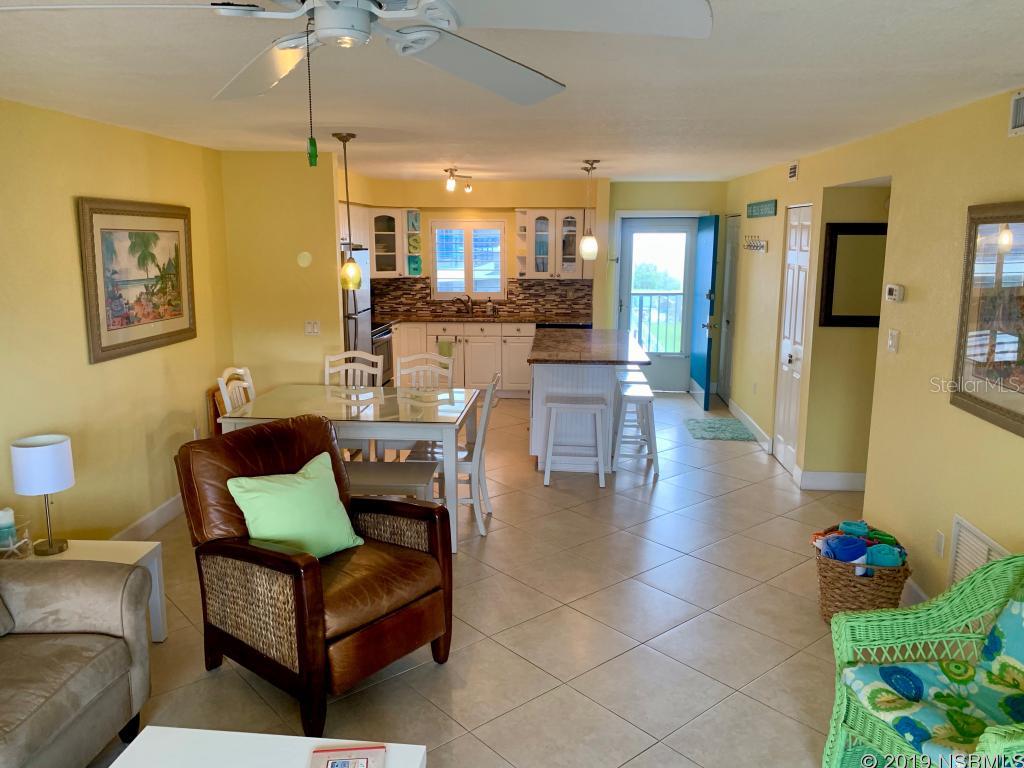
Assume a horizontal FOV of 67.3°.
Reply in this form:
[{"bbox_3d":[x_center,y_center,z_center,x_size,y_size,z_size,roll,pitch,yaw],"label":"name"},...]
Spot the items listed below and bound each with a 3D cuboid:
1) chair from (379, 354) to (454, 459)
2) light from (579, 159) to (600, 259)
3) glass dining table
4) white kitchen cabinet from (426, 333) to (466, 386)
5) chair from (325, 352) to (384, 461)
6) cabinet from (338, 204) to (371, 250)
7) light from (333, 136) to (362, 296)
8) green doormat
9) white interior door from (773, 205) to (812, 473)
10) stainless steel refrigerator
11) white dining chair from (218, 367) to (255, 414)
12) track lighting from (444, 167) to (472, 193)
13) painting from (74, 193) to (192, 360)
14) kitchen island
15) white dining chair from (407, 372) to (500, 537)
[{"bbox_3d":[-0.657,0.303,5.410,0.450,0.995,0.550,1,11,5],"label":"chair"},{"bbox_3d":[0.652,-1.439,6.415,0.160,0.830,0.160,1,10,4],"label":"light"},{"bbox_3d":[-0.934,0.484,4.823,1.355,0.753,1.060,1,10,4],"label":"glass dining table"},{"bbox_3d":[-0.722,-0.312,8.852,0.430,0.600,0.580,1,10,4],"label":"white kitchen cabinet"},{"bbox_3d":[-1.165,0.293,5.451,0.450,0.995,0.550,1,11,5],"label":"chair"},{"bbox_3d":[-1.774,-1.603,7.810,0.360,0.430,1.100,1,11,5],"label":"cabinet"},{"bbox_3d":[-1.008,-1.051,4.738,0.150,0.944,0.150,1,11,4],"label":"light"},{"bbox_3d":[1.940,0.411,7.279,0.540,0.025,0.860,1,10,4],"label":"green doormat"},{"bbox_3d":[2.225,-0.345,6.099,0.040,2.040,0.610,1,11,5],"label":"white interior door"},{"bbox_3d":[-1.644,-0.278,6.548,0.780,1.717,0.785,1,11,4],"label":"stainless steel refrigerator"},{"bbox_3d":[-1.485,0.390,4.871,0.530,0.920,0.450,1,10,4],"label":"white dining chair"},{"bbox_3d":[-0.512,-1.905,7.219,0.280,0.250,0.280,1,11,5],"label":"track lighting"},{"bbox_3d":[-2.203,-0.639,4.598,0.039,0.868,1.196,1,11,4],"label":"painting"},{"bbox_3d":[0.645,0.085,6.848,0.925,0.909,2.106,1,11,4],"label":"kitchen island"},{"bbox_3d":[-0.367,0.425,4.869,0.548,0.955,0.428,1,11,4],"label":"white dining chair"}]

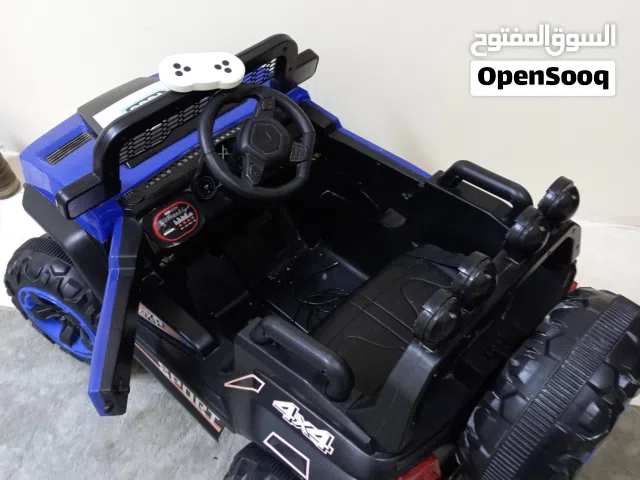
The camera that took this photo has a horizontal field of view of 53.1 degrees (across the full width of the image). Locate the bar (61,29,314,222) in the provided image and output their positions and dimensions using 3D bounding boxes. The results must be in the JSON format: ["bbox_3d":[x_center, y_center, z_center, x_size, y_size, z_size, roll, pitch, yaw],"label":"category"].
[{"bbox_3d":[-0.207,-0.235,1.150,0.057,0.168,0.584,36,58,28],"label":"bar"}]

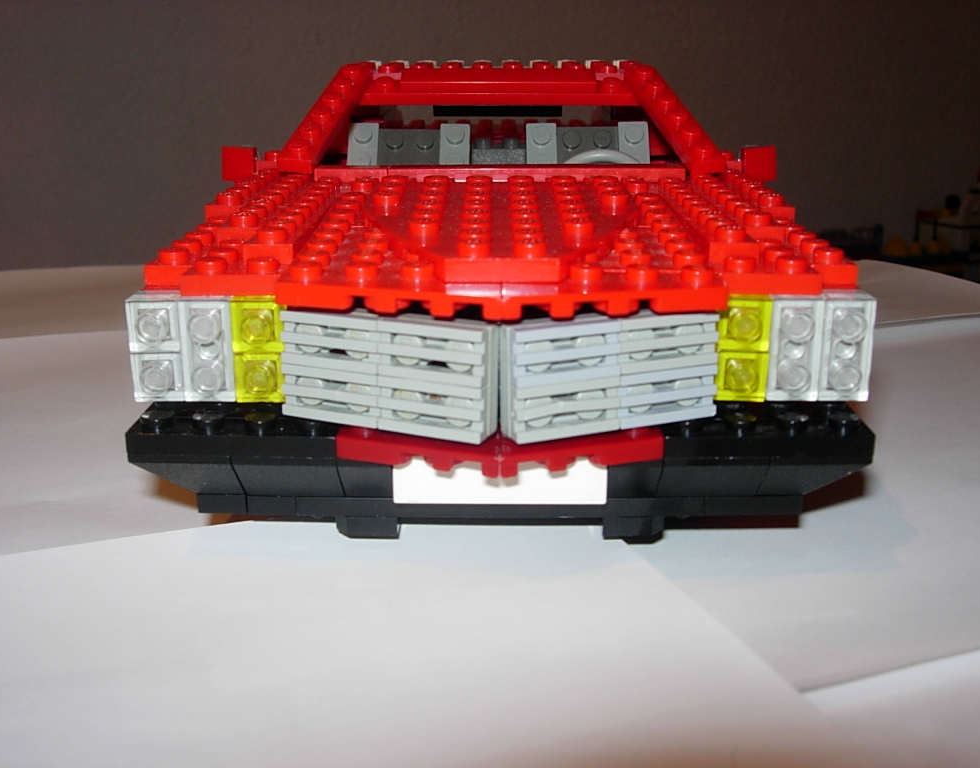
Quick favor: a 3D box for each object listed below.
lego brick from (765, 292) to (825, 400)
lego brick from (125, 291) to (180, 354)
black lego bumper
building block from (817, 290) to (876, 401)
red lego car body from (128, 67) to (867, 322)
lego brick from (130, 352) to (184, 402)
[{"bbox_3d":[0.046,-0.006,0.174,0.008,0.016,0.011,0,17,0],"label":"lego brick"},{"bbox_3d":[-0.050,-0.010,0.173,0.008,0.008,0.011,0,17,0],"label":"lego brick"},{"bbox_3d":[0.002,0.014,0.178,0.112,0.022,0.018,0,17,0],"label":"black lego bumper"},{"bbox_3d":[0.054,-0.006,0.174,0.008,0.016,0.011,0,17,0],"label":"building block"},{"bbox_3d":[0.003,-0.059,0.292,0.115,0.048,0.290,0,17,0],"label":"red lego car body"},{"bbox_3d":[-0.050,-0.003,0.175,0.008,0.008,0.011,0,17,0],"label":"lego brick"}]

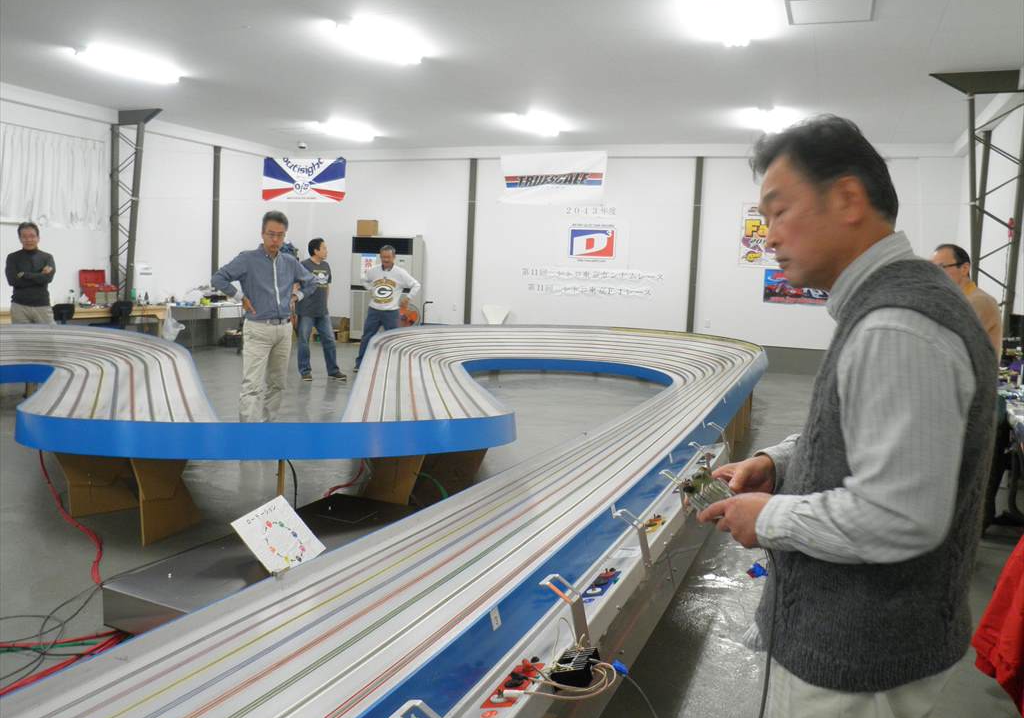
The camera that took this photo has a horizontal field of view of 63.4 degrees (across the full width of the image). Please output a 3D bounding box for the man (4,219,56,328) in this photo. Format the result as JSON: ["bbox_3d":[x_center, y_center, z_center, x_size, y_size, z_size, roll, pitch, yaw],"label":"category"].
[{"bbox_3d":[-4.476,-0.474,7.700,0.520,1.670,0.380,-1,7,-27],"label":"man"}]

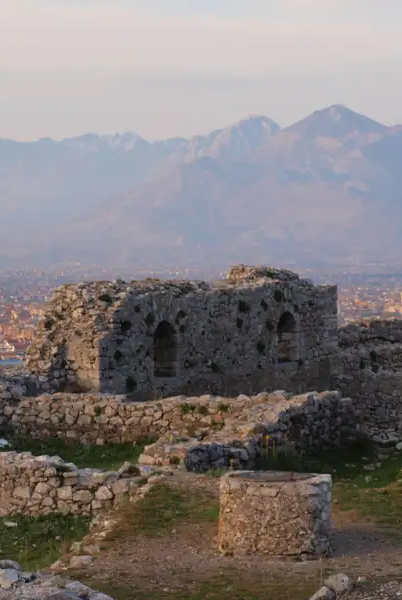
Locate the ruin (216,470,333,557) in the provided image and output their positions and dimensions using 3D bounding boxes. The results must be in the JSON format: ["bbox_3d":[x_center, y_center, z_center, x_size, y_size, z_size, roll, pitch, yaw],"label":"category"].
[{"bbox_3d":[0.972,2.800,25.600,1.480,0.960,1.480,0,2,0],"label":"ruin"}]

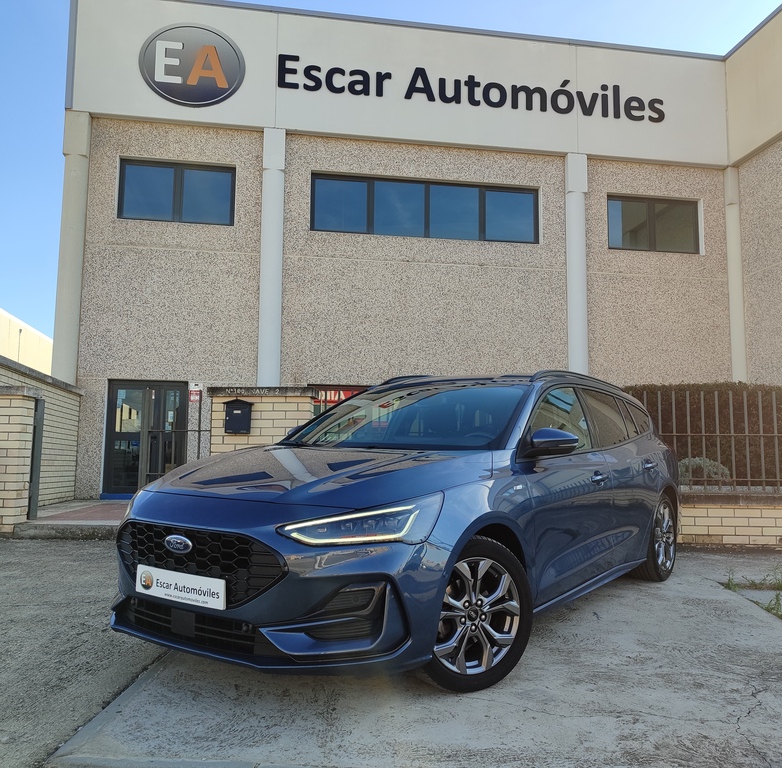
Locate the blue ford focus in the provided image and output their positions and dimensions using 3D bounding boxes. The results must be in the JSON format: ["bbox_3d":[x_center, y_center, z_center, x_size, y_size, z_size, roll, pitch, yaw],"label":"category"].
[{"bbox_3d":[0.527,0.633,4.728,1.870,1.470,4.680,-2,-4,36],"label":"blue ford focus"}]

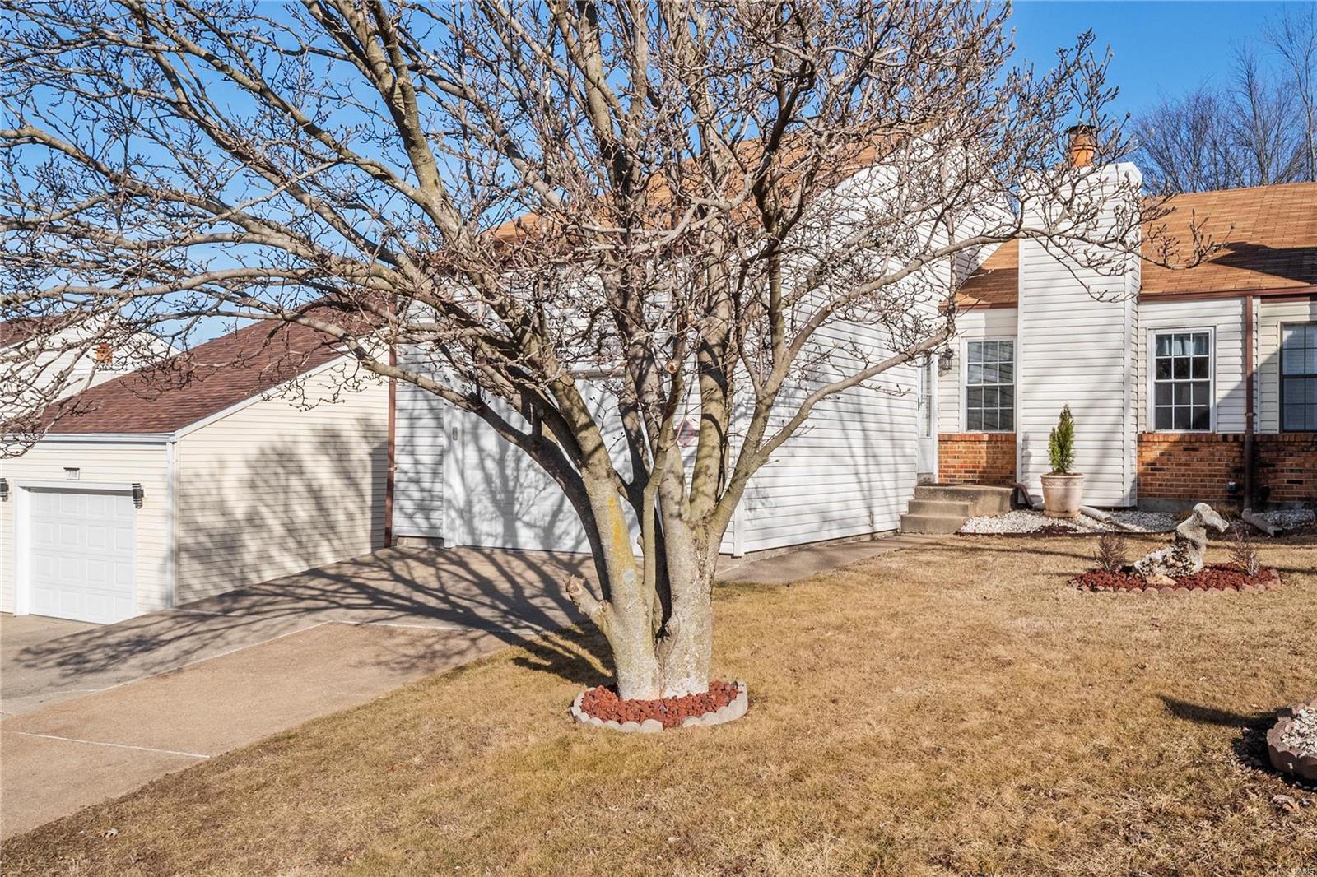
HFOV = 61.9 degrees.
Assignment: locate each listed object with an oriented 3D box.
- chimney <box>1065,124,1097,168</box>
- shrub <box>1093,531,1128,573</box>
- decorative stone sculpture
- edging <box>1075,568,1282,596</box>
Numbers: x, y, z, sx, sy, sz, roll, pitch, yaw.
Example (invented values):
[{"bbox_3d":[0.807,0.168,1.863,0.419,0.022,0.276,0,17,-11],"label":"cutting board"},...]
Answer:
[{"bbox_3d":[5.950,-4.060,15.400,0.440,0.630,0.440,0,-1,32],"label":"chimney"},{"bbox_3d":[3.980,1.000,9.650,0.310,0.370,0.310,0,-1,24],"label":"shrub"},{"bbox_3d":[4.500,0.880,9.450,0.750,0.650,0.360,0,-1,26],"label":"decorative stone sculpture"},{"bbox_3d":[4.440,1.180,9.350,1.620,0.120,1.500,0,-1,26],"label":"edging"}]

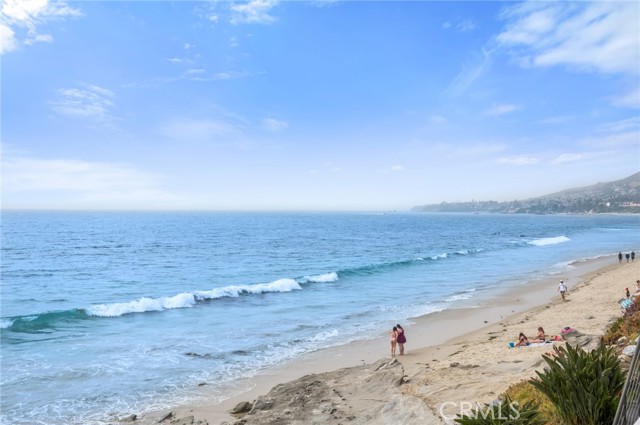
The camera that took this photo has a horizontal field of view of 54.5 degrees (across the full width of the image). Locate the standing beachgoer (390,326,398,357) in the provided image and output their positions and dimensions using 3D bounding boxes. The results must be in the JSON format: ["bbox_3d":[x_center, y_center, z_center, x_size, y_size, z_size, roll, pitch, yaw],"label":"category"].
[{"bbox_3d":[3.944,6.835,32.900,0.450,1.570,0.380,0,0,-18],"label":"standing beachgoer"}]

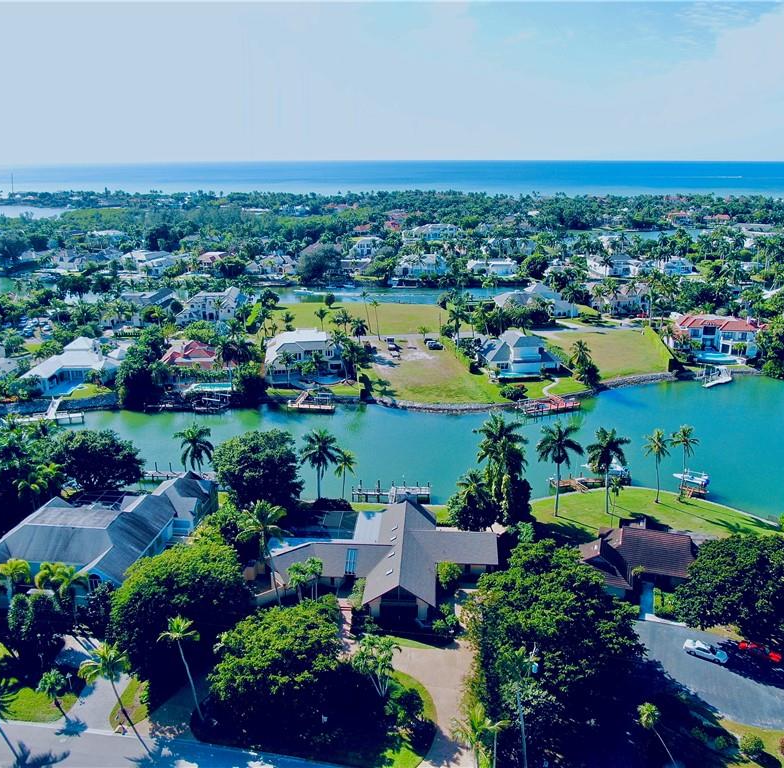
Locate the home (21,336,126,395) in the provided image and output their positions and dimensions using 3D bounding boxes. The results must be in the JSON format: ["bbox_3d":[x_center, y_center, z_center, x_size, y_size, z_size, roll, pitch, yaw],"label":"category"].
[{"bbox_3d":[-88.510,-5.830,201.610,21.690,7.800,29.250,0,17,0],"label":"home"}]

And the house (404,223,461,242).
[{"bbox_3d":[29.500,-112.383,524.649,39.000,11.500,26.000,0,18,0],"label":"house"}]

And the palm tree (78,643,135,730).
[{"bbox_3d":[-30.830,32.180,78.150,6.200,8.930,5.870,0,17,0],"label":"palm tree"}]

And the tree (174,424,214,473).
[{"bbox_3d":[-35.680,13.560,130.060,7.350,13.490,7.250,0,17,0],"label":"tree"}]

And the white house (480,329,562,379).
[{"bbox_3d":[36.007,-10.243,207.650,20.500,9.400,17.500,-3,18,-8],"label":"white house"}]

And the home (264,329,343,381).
[{"bbox_3d":[-25.600,-8.760,211.260,22.500,8.800,29.000,0,18,-1],"label":"home"}]

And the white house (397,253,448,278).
[{"bbox_3d":[16.400,-63.819,382.633,27.000,10.000,20.000,0,18,0],"label":"white house"}]

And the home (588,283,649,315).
[{"bbox_3d":[89.098,-34.221,282.386,21.000,9.700,21.000,2,18,6],"label":"home"}]

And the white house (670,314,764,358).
[{"bbox_3d":[103.508,-16.379,227.066,25.500,9.300,20.000,3,18,10],"label":"white house"}]

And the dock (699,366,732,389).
[{"bbox_3d":[87.428,-1.835,196.417,12.430,3.200,6.000,-10,20,-29],"label":"dock"}]

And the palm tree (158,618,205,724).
[{"bbox_3d":[-21.881,30.152,74.656,4.630,13.200,4.630,0,18,0],"label":"palm tree"}]

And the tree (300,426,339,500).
[{"bbox_3d":[-12.870,14.690,125.320,6.590,14.170,6.450,0,17,0],"label":"tree"}]

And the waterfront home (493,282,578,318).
[{"bbox_3d":[58.500,-34.650,293.270,31.000,8.500,33.000,1,18,2],"label":"waterfront home"}]

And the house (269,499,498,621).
[{"bbox_3d":[-0.450,25.880,106.322,33.500,6.300,24.500,1,18,3],"label":"house"}]

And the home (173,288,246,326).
[{"bbox_3d":[-68.840,-29.670,275.000,23.700,9.500,26.220,0,17,0],"label":"home"}]

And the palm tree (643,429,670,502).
[{"bbox_3d":[46.810,14.710,125.740,5.150,13.860,4.730,0,17,0],"label":"palm tree"}]

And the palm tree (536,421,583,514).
[{"bbox_3d":[28.500,15.068,122.194,7.800,17.300,7.600,0,18,0],"label":"palm tree"}]

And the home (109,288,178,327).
[{"bbox_3d":[-96.070,-29.730,276.030,23.700,9.000,26.220,0,17,0],"label":"home"}]

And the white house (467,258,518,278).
[{"bbox_3d":[55.730,-63.900,388.990,27.740,6.800,20.170,0,17,0],"label":"white house"}]

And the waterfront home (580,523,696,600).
[{"bbox_3d":[36.600,25.837,106.623,18.800,6.200,18.000,5,18,15],"label":"waterfront home"}]

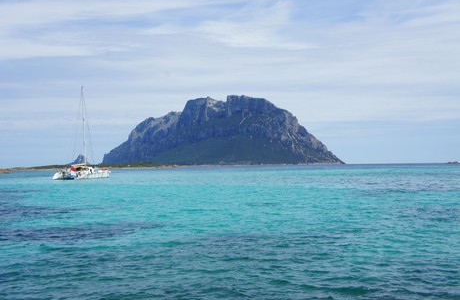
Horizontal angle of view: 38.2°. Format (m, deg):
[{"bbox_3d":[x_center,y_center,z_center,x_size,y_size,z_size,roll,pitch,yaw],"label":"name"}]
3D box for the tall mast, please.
[{"bbox_3d":[-29.587,-4.880,135.000,0.250,16.300,0.280,-2,0,20],"label":"tall mast"}]

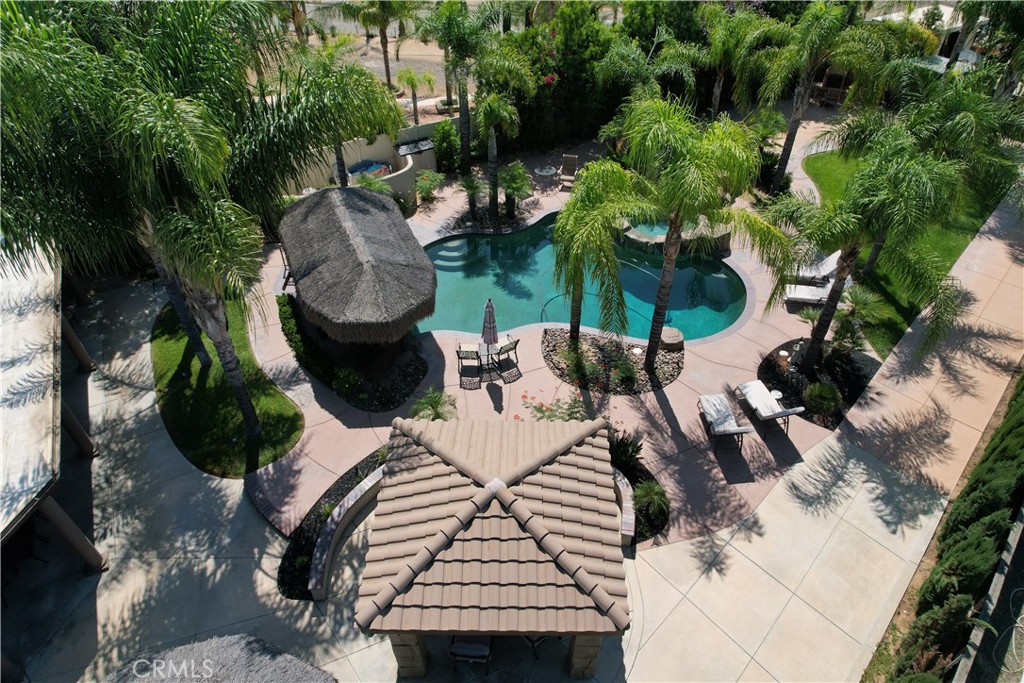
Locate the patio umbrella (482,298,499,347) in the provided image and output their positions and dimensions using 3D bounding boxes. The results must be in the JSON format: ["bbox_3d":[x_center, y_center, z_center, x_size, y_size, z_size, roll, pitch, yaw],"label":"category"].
[{"bbox_3d":[-0.570,-0.260,17.068,0.460,2.350,0.460,0,43,0],"label":"patio umbrella"}]

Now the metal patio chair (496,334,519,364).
[{"bbox_3d":[-0.210,0.271,17.686,0.620,0.880,0.620,-26,49,-25],"label":"metal patio chair"}]

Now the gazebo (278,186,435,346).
[{"bbox_3d":[-4.527,-2.156,18.368,3.700,3.500,6.900,-14,45,-14],"label":"gazebo"}]

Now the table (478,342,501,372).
[{"bbox_3d":[-0.610,0.427,17.709,0.600,0.620,0.550,0,43,0],"label":"table"}]

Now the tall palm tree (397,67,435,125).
[{"bbox_3d":[-4.181,-10.786,27.989,1.800,3.000,1.800,0,43,0],"label":"tall palm tree"}]

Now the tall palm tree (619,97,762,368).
[{"bbox_3d":[4.000,-1.962,15.256,3.700,6.900,3.700,0,42,0],"label":"tall palm tree"}]

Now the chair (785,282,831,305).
[{"bbox_3d":[9.600,-1.584,19.689,1.950,0.820,0.720,7,43,7],"label":"chair"}]

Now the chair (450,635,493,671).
[{"bbox_3d":[-0.660,5.548,11.361,0.680,0.950,0.780,5,42,6],"label":"chair"}]

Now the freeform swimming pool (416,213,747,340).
[{"bbox_3d":[1.900,-2.324,21.187,11.100,0.700,7.500,0,42,0],"label":"freeform swimming pool"}]

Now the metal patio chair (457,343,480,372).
[{"bbox_3d":[-1.150,0.395,17.136,0.600,0.880,0.700,0,42,0],"label":"metal patio chair"}]

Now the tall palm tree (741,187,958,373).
[{"bbox_3d":[7.950,-1.163,15.639,4.900,5.200,4.000,0,42,0],"label":"tall palm tree"}]

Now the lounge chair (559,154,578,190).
[{"bbox_3d":[2.180,-6.660,24.859,0.740,1.030,0.980,5,42,6],"label":"lounge chair"}]

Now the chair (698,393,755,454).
[{"bbox_3d":[5.220,1.882,15.380,0.670,1.020,1.750,-4,42,-4],"label":"chair"}]

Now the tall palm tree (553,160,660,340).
[{"bbox_3d":[2.250,-2.100,16.679,2.800,5.200,2.800,0,42,0],"label":"tall palm tree"}]

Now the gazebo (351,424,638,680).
[{"bbox_3d":[-0.260,3.707,11.934,4.350,3.700,4.200,0,43,0],"label":"gazebo"}]

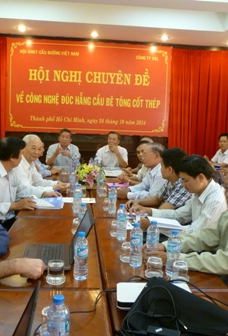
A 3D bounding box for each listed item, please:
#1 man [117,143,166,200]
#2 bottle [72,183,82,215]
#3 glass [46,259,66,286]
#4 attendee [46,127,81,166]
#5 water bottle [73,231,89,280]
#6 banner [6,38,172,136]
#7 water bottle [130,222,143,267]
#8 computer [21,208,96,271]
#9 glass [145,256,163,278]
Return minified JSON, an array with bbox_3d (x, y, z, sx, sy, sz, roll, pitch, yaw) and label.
[{"bbox_3d":[0.394,0.392,3.686,0.680,1.260,0.520,1,7,-11],"label":"man"},{"bbox_3d":[-0.277,0.238,2.891,0.064,0.220,0.064,1,7,-6],"label":"bottle"},{"bbox_3d":[-0.260,0.472,1.700,0.090,0.089,0.090,2,8,-5],"label":"glass"},{"bbox_3d":[-0.727,0.096,5.399,0.530,1.300,0.750,2,8,-5],"label":"attendee"},{"bbox_3d":[-0.145,0.397,1.694,0.064,0.220,0.064,1,7,-6],"label":"water bottle"},{"bbox_3d":[-0.418,-1.399,6.665,2.900,1.600,0.030,1,7,-6],"label":"banner"},{"bbox_3d":[0.114,0.384,1.865,0.064,0.220,0.064,1,7,-6],"label":"water bottle"},{"bbox_3d":[-0.293,0.354,1.959,0.345,0.245,0.335,1,8,-7],"label":"computer"},{"bbox_3d":[0.197,0.478,1.796,0.088,0.087,0.088,2,8,-5],"label":"glass"}]

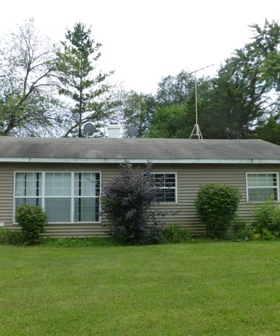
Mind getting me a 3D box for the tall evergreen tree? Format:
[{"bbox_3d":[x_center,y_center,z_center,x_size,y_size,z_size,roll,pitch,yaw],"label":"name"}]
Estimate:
[{"bbox_3d":[-4.365,-4.225,28.389,5.229,15.634,5.229,0,-4,-6],"label":"tall evergreen tree"}]

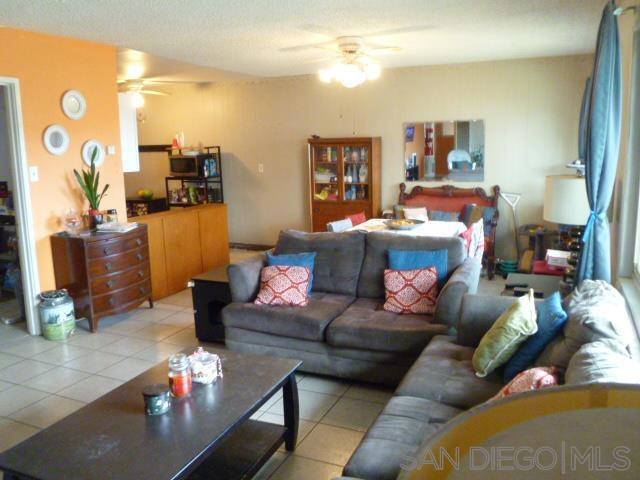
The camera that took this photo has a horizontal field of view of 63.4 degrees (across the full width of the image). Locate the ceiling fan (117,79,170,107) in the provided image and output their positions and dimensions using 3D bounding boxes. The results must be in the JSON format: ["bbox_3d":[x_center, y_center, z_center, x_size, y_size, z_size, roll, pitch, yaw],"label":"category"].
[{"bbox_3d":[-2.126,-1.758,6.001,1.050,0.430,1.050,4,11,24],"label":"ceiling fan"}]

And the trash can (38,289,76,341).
[{"bbox_3d":[-2.180,0.609,4.273,0.280,0.370,0.280,-1,10,0],"label":"trash can"}]

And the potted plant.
[{"bbox_3d":[-2.022,-0.442,4.616,0.250,0.720,0.290,4,11,24],"label":"potted plant"}]

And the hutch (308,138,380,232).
[{"bbox_3d":[0.346,-0.526,6.951,0.880,1.620,0.390,3,10,24],"label":"hutch"}]

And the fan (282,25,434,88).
[{"bbox_3d":[0.264,-1.521,4.421,1.330,0.420,1.330,4,11,24],"label":"fan"}]

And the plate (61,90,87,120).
[{"bbox_3d":[-2.140,-1.180,4.539,0.030,0.262,0.258,4,11,24],"label":"plate"}]

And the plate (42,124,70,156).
[{"bbox_3d":[-2.198,-0.833,4.339,0.025,0.262,0.258,4,11,24],"label":"plate"}]

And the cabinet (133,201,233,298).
[{"bbox_3d":[-1.716,0.093,5.859,0.600,0.860,1.560,4,11,24],"label":"cabinet"}]

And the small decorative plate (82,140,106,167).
[{"bbox_3d":[-2.022,-0.782,4.656,0.030,0.245,0.245,3,10,24],"label":"small decorative plate"}]

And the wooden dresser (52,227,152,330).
[{"bbox_3d":[-1.924,0.317,4.686,0.420,0.800,0.785,3,11,21],"label":"wooden dresser"}]

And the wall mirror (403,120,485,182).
[{"bbox_3d":[1.524,-1.089,6.433,0.985,0.737,0.030,4,11,24],"label":"wall mirror"}]

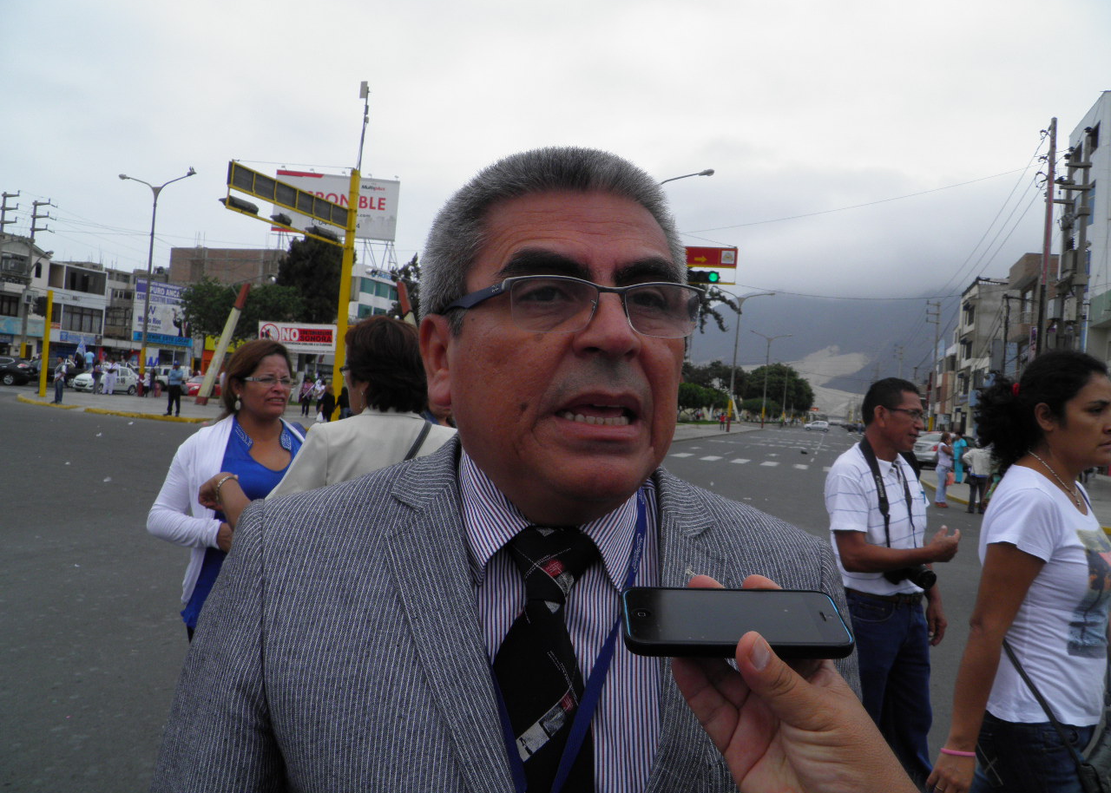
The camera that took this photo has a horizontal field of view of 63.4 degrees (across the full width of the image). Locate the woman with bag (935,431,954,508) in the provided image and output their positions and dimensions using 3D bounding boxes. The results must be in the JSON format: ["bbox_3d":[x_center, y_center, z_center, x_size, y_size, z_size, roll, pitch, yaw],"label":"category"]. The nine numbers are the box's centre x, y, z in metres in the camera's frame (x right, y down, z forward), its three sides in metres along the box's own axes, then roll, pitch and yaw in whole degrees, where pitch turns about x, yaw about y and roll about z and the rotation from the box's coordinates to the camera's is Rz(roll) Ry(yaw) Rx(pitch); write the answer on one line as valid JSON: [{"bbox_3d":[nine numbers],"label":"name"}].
[{"bbox_3d":[7.831,1.492,18.200,0.380,1.530,0.450,4,0,22],"label":"woman with bag"}]

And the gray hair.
[{"bbox_3d":[-0.008,-0.092,0.637,0.178,0.165,0.190,0,-3,-24],"label":"gray hair"}]

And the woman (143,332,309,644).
[{"bbox_3d":[-0.871,0.671,2.480,0.540,1.600,0.380,5,-1,-43],"label":"woman"}]

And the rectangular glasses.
[{"bbox_3d":[0.009,-0.047,0.592,0.140,0.045,0.138,0,-3,-24],"label":"rectangular glasses"}]

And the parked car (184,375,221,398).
[{"bbox_3d":[-23.496,-0.607,62.300,1.700,1.450,4.300,4,0,17],"label":"parked car"}]

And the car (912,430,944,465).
[{"bbox_3d":[16.236,2.323,37.400,4.400,1.450,1.720,5,-1,-40],"label":"car"}]

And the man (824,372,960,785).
[{"bbox_3d":[1.060,0.784,2.870,0.500,1.680,0.450,5,0,-38],"label":"man"}]

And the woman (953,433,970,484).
[{"bbox_3d":[11.669,1.728,25.900,0.300,1.500,0.450,5,0,-29],"label":"woman"}]

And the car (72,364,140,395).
[{"bbox_3d":[-26.387,-0.915,53.000,1.680,1.480,4.100,4,0,17],"label":"car"}]

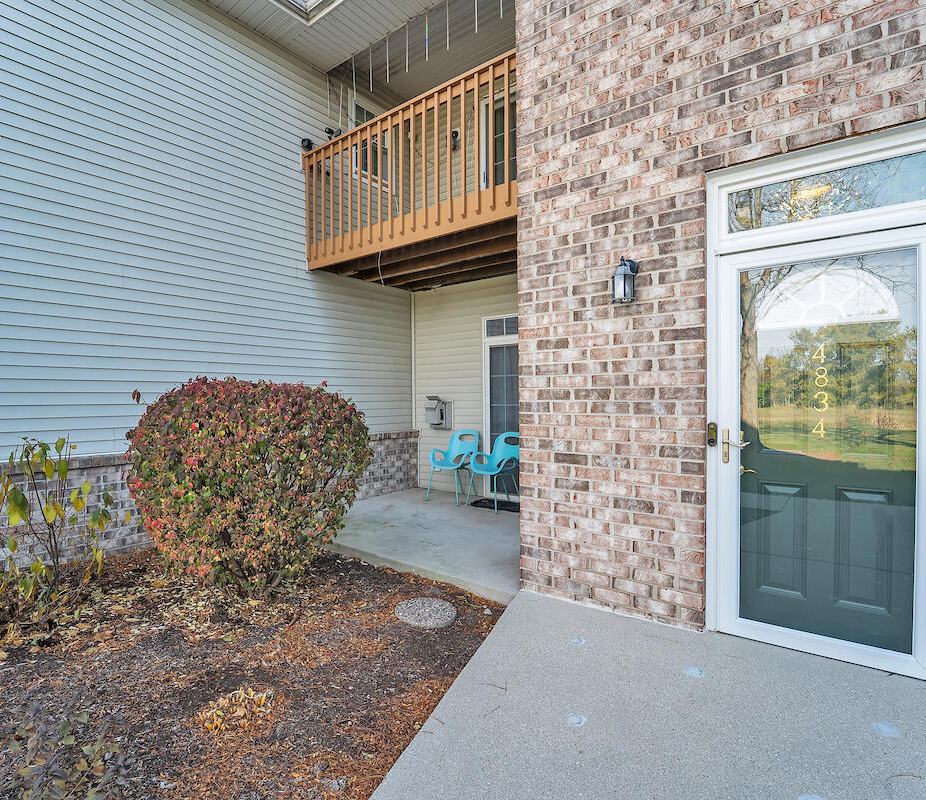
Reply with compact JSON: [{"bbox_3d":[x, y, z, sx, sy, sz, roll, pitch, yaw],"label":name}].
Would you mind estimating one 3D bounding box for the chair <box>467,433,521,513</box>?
[{"bbox_3d":[0.385,0.836,5.500,0.600,0.840,0.550,0,0,41],"label":"chair"}]

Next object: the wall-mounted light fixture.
[{"bbox_3d":[0.933,-0.671,2.670,0.130,0.265,0.210,0,0,34],"label":"wall-mounted light fixture"}]

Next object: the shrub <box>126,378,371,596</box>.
[{"bbox_3d":[-1.400,0.610,3.240,1.460,1.440,1.460,0,0,-23],"label":"shrub"}]

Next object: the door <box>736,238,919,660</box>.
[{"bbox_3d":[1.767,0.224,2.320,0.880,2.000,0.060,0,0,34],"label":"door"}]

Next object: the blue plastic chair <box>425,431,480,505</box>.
[{"bbox_3d":[-0.115,0.836,5.850,0.600,0.840,0.550,0,0,37],"label":"blue plastic chair"}]

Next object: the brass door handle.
[{"bbox_3d":[1.426,0.247,2.435,0.135,0.180,0.075,0,0,34],"label":"brass door handle"}]

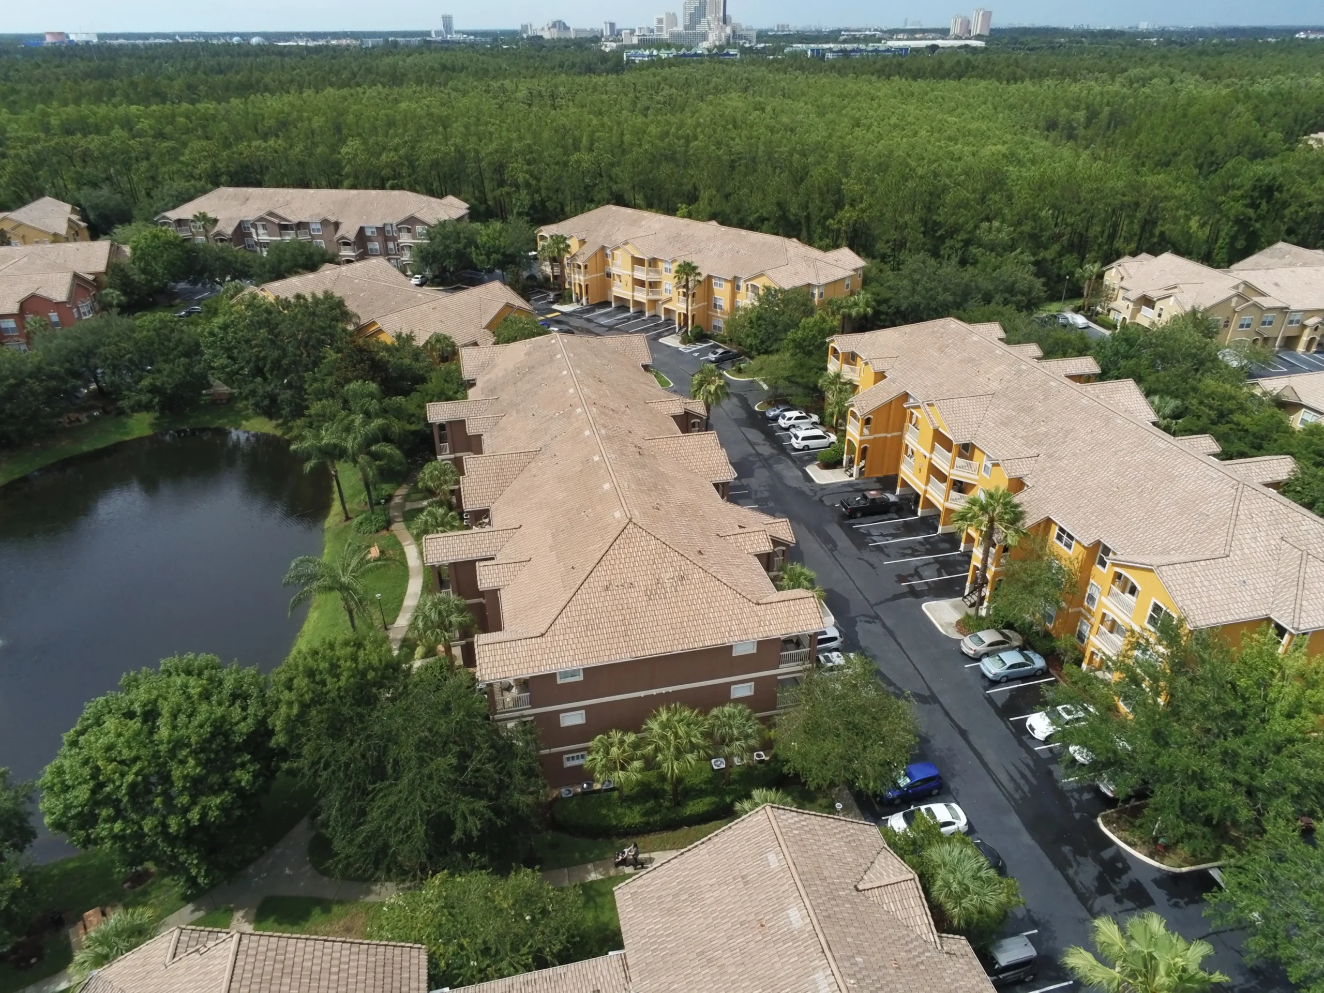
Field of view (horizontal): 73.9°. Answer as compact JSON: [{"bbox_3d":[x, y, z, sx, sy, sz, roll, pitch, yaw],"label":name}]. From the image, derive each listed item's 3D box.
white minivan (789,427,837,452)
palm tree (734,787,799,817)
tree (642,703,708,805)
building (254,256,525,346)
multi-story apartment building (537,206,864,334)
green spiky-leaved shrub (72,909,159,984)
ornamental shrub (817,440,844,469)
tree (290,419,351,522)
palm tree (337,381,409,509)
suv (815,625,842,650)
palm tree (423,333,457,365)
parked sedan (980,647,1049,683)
[{"bbox_3d":[16.714,-6.370,96.109,5.050,1.750,1.930,-8,29,-14],"label":"white minivan"},{"bbox_3d":[5.318,17.557,45.611,3.755,6.293,3.755,0,28,0],"label":"palm tree"},{"bbox_3d":[0.824,14.915,49.764,3.755,7.105,3.755,0,28,0],"label":"tree"},{"bbox_3d":[-38.533,-24.950,122.518,39.500,9.500,21.500,18,33,30],"label":"building"},{"bbox_3d":[4.453,-37.537,141.452,25.984,13.804,57.855,-25,37,-38],"label":"multi-story apartment building"},{"bbox_3d":[-26.251,21.640,42.165,3.600,2.700,3.600,0,28,0],"label":"green spiky-leaved shrub"},{"bbox_3d":[17.492,-4.413,91.548,2.700,1.900,2.600,0,28,0],"label":"ornamental shrub"},{"bbox_3d":[-30.091,-2.254,79.692,5.278,10.150,5.075,0,28,0],"label":"tree"},{"bbox_3d":[-26.024,-3.328,79.828,6.090,11.368,5.887,0,28,0],"label":"palm tree"},{"bbox_3d":[10.736,10.493,63.613,4.650,1.720,1.870,-7,29,-12],"label":"suv"},{"bbox_3d":[-27.585,-16.906,110.803,4.000,7.000,4.000,0,28,0],"label":"palm tree"},{"bbox_3d":[24.725,11.679,61.534,4.800,1.460,1.830,-7,29,-12],"label":"parked sedan"}]

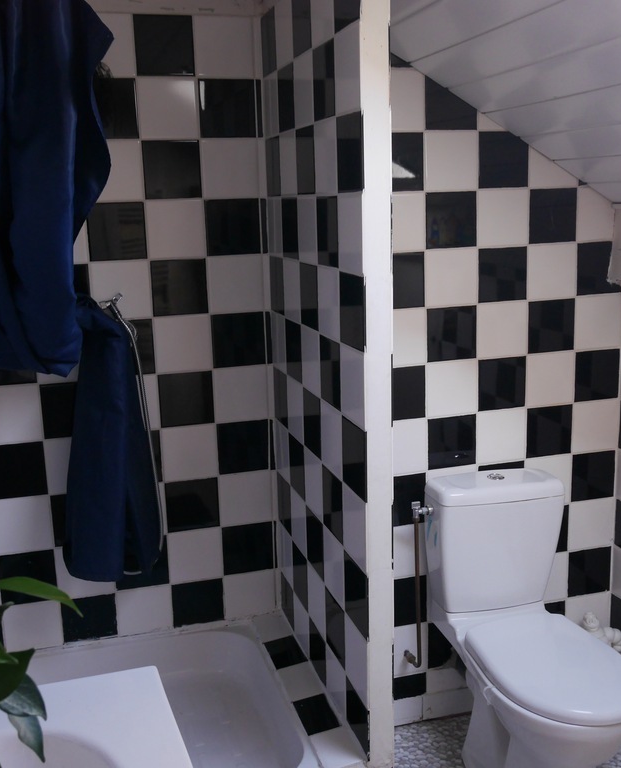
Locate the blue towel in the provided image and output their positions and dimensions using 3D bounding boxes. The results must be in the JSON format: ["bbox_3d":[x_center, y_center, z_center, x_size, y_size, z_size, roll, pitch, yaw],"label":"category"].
[{"bbox_3d":[-0.531,0.151,2.293,0.255,0.742,0.134,-5,12,-14],"label":"blue towel"}]

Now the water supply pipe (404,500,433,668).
[{"bbox_3d":[0.300,0.548,2.462,0.065,0.486,0.097,-5,12,-15],"label":"water supply pipe"}]

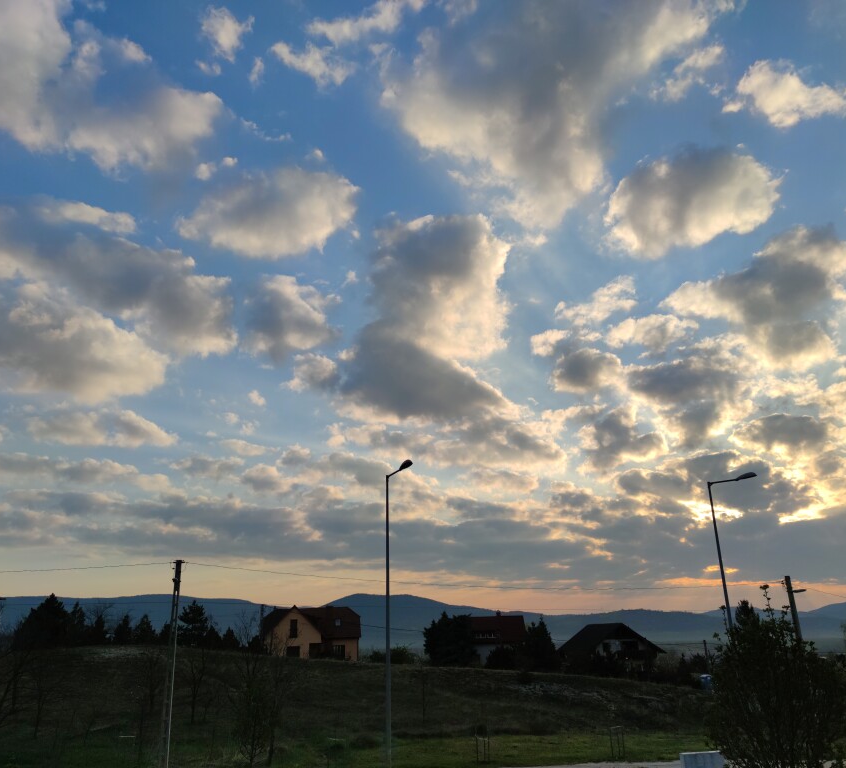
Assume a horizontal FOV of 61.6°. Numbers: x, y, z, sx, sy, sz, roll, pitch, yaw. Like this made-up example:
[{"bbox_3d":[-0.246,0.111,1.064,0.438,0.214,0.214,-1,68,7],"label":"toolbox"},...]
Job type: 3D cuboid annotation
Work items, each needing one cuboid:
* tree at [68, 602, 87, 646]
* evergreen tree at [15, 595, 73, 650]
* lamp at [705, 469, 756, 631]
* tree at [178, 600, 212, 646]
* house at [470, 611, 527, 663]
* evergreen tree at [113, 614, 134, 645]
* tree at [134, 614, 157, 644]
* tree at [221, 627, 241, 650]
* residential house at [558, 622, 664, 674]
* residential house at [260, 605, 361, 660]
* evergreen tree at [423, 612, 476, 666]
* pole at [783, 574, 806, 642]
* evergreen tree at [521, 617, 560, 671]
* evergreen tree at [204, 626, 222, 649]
[{"bbox_3d":[-38.930,27.099,80.000,2.240,4.660,2.240,7,-21,-24],"label":"tree"},{"bbox_3d":[-41.692,26.092,78.000,5.860,5.570,5.560,8,-22,-26],"label":"evergreen tree"},{"bbox_3d":[9.642,7.302,20.417,0.350,9.500,1.950,7,-21,-24],"label":"lamp"},{"bbox_3d":[-24.413,25.677,76.000,3.200,4.637,3.200,-1,-19,0],"label":"tree"},{"bbox_3d":[8.586,34.682,96.000,10.600,7.200,9.000,-1,-19,0],"label":"house"},{"bbox_3d":[-34.706,28.354,82.000,2.350,3.250,2.350,6,-21,-21],"label":"evergreen tree"},{"bbox_3d":[-29.682,26.375,76.000,2.100,3.167,2.100,-1,-19,0],"label":"tree"},{"bbox_3d":[-21.022,27.945,78.000,1.900,2.421,1.900,-1,-19,0],"label":"tree"},{"bbox_3d":[25.516,36.731,98.000,10.400,6.864,9.905,2,-19,-9],"label":"residential house"},{"bbox_3d":[-14.905,34.077,97.000,12.896,6.928,10.209,0,-19,-5],"label":"residential house"},{"bbox_3d":[3.130,31.296,87.000,6.000,6.000,6.000,-1,-19,0],"label":"evergreen tree"},{"bbox_3d":[23.680,16.125,43.652,1.150,8.200,0.350,-1,-19,0],"label":"pole"},{"bbox_3d":[14.232,31.432,86.000,4.550,6.140,4.550,-4,-20,8],"label":"evergreen tree"},{"bbox_3d":[-25.497,30.706,86.000,2.200,2.500,2.200,4,-20,-15],"label":"evergreen tree"}]

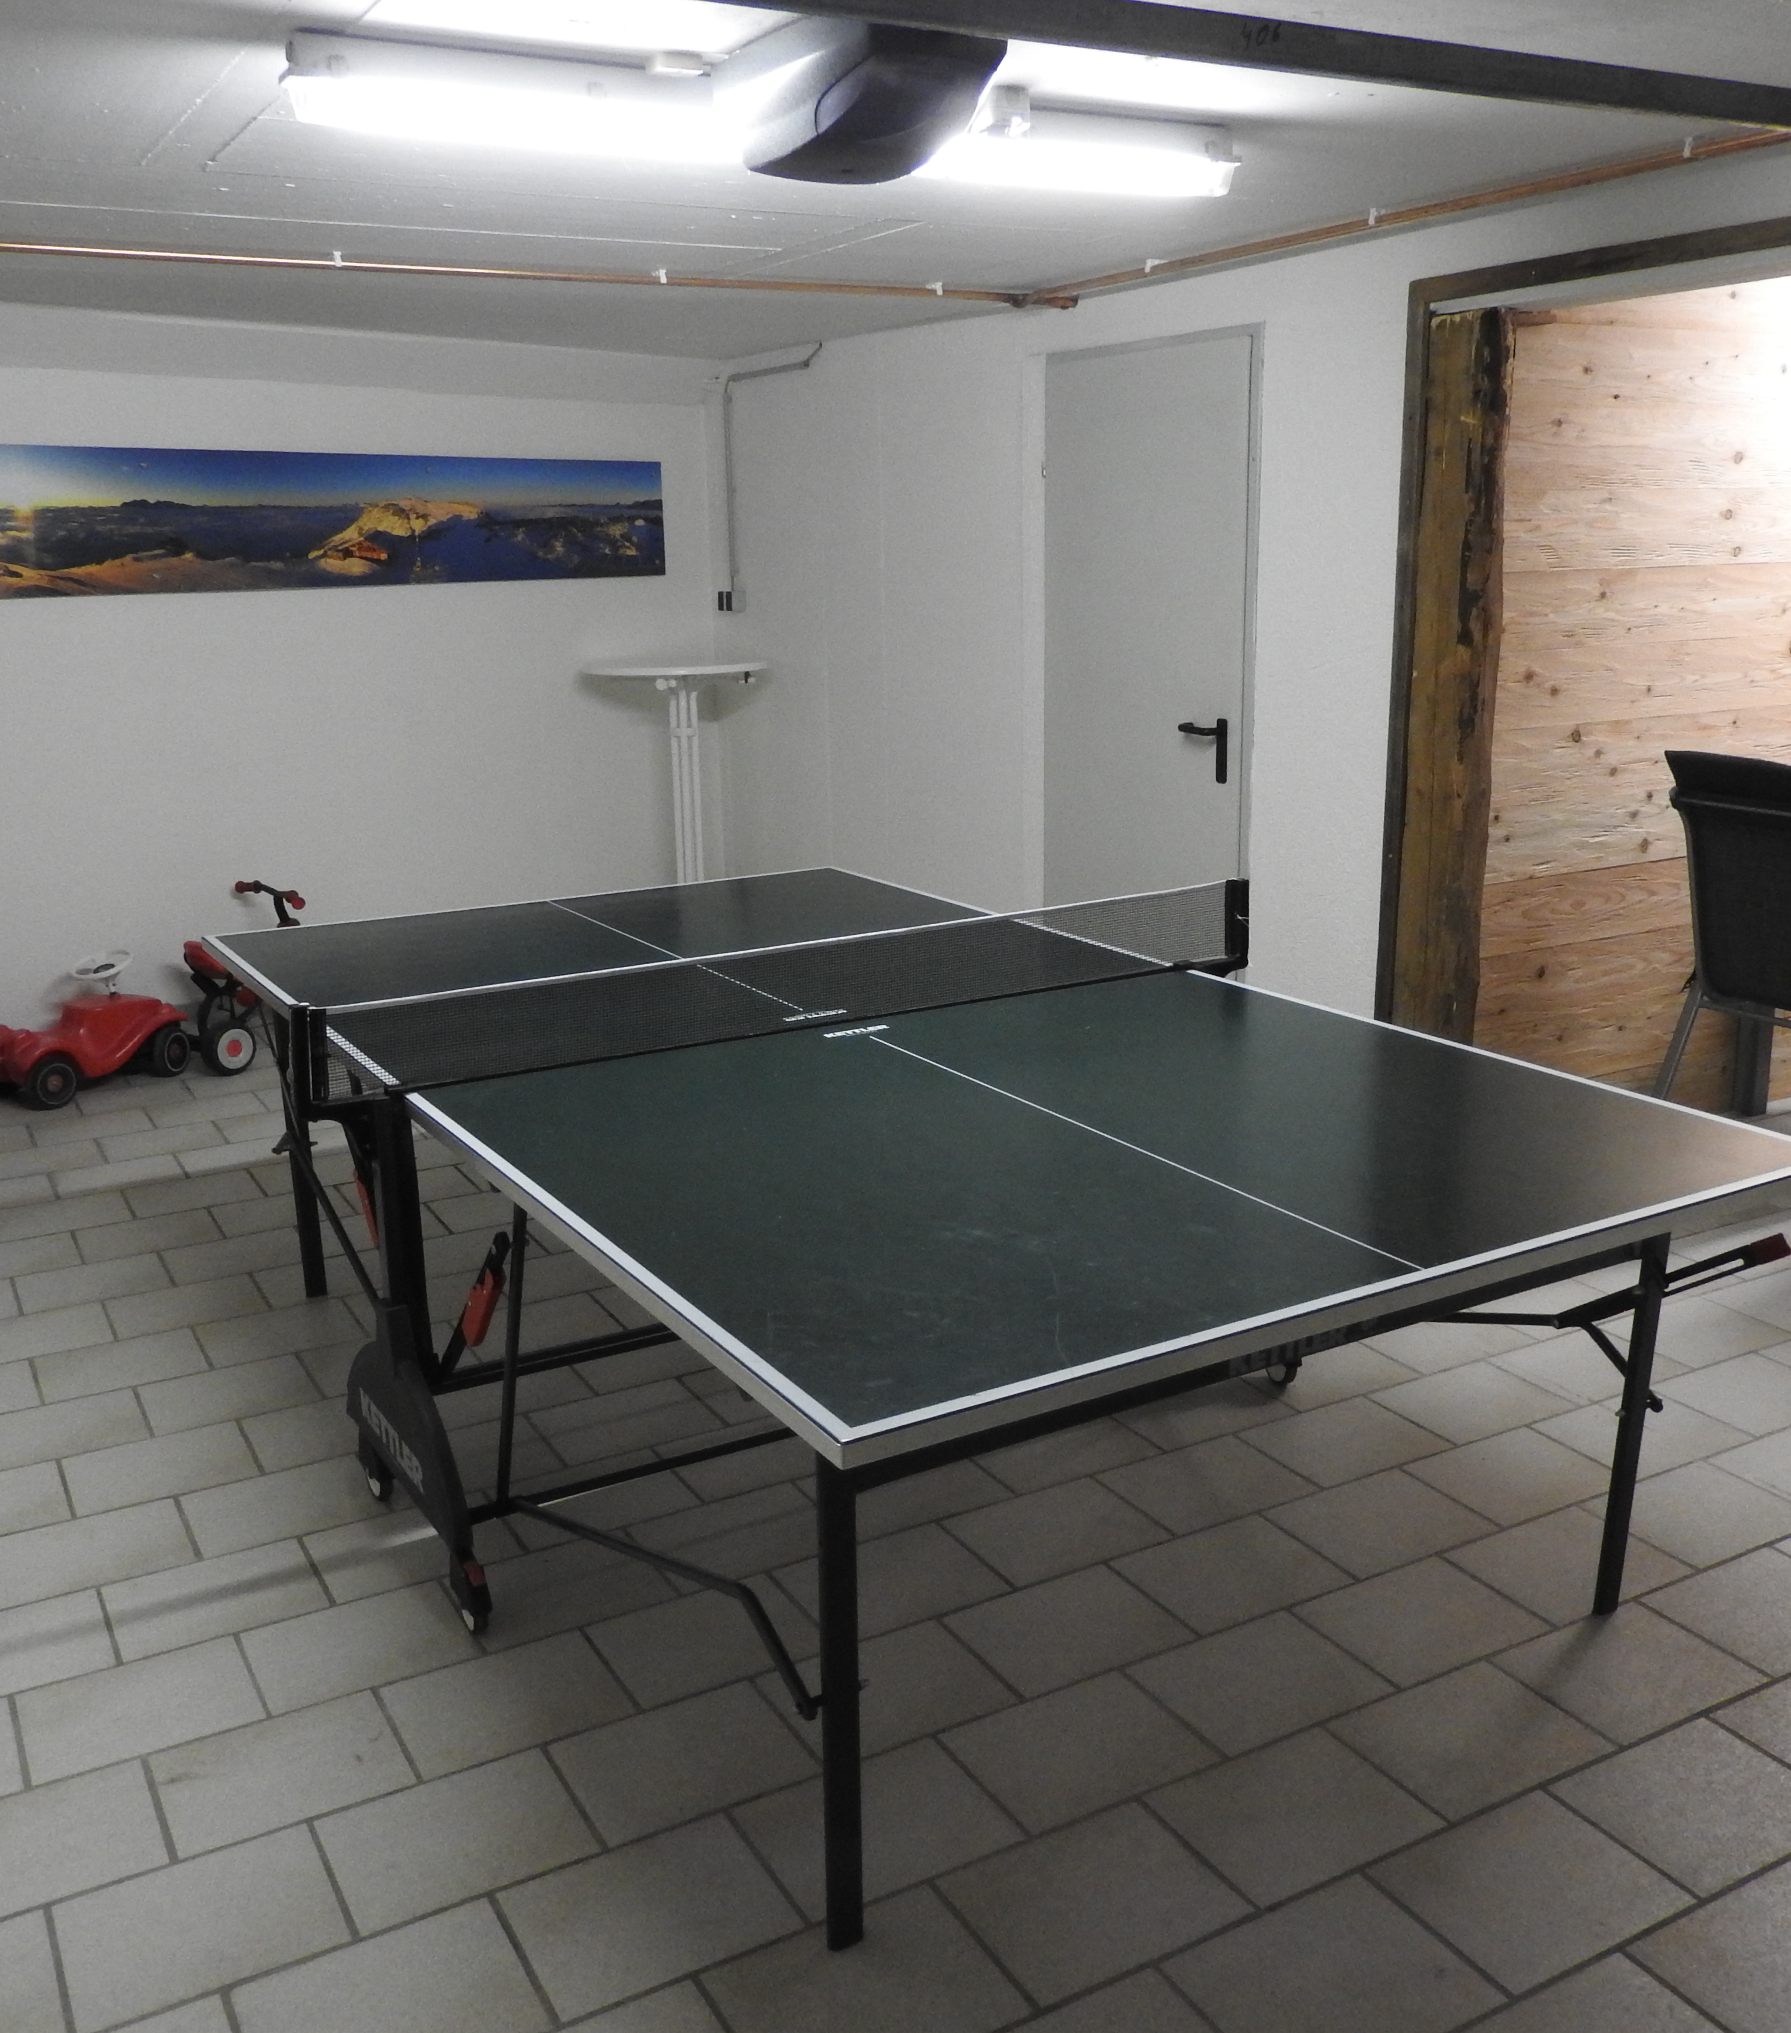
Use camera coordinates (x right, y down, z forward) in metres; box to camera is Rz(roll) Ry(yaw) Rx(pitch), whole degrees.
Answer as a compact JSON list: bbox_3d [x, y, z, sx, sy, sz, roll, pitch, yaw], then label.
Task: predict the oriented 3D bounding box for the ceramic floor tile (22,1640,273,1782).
[{"bbox_3d":[-1.045,0.960,2.598,0.299,0.010,0.236,-8,16,-28],"label":"ceramic floor tile"}]

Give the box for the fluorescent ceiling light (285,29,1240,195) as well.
[{"bbox_3d":[-0.133,-1.380,2.913,1.575,0.103,0.100,-7,16,-25],"label":"fluorescent ceiling light"}]

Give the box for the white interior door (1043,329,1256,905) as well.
[{"bbox_3d":[0.701,-0.820,5.345,0.060,2.060,0.872,-10,17,-33],"label":"white interior door"}]

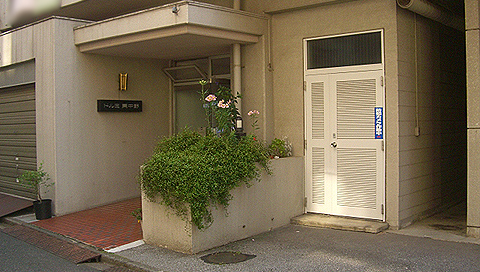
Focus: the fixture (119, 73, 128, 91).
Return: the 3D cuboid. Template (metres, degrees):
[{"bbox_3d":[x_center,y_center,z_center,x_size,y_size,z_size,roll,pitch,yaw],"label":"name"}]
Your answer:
[{"bbox_3d":[-2.038,-0.948,9.250,0.090,0.280,0.130,1,2,43],"label":"fixture"}]

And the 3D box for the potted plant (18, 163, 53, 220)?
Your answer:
[{"bbox_3d":[-3.167,0.851,8.200,0.510,0.870,0.460,-1,2,-14],"label":"potted plant"}]

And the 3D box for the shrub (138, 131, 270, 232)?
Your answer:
[{"bbox_3d":[-0.410,0.465,6.735,0.970,1.060,1.530,0,2,40],"label":"shrub"}]

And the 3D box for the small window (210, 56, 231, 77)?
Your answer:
[{"bbox_3d":[-0.330,-1.195,9.100,0.500,0.330,0.060,1,2,41],"label":"small window"}]

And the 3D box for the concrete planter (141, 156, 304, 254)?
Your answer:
[{"bbox_3d":[-0.144,0.809,7.061,0.910,0.925,2.460,0,2,37],"label":"concrete planter"}]

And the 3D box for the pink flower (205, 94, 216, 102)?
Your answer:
[{"bbox_3d":[-0.381,-0.490,6.880,0.155,0.100,0.130,-1,1,0],"label":"pink flower"}]

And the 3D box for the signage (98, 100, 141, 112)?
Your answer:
[{"bbox_3d":[-2.037,-0.502,9.004,0.060,0.200,0.950,0,2,40],"label":"signage"}]

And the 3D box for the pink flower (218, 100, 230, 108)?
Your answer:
[{"bbox_3d":[-0.206,-0.418,7.000,0.155,0.110,0.130,-1,1,0],"label":"pink flower"}]

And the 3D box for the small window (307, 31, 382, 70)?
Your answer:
[{"bbox_3d":[1.429,-1.166,7.318,1.160,0.430,0.060,0,2,40],"label":"small window"}]

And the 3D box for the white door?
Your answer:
[{"bbox_3d":[1.438,0.126,7.358,1.210,2.000,0.070,0,2,40],"label":"white door"}]

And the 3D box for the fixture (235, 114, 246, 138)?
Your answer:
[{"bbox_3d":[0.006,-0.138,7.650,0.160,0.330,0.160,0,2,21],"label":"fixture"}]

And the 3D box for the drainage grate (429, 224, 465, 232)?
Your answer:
[{"bbox_3d":[2.747,1.238,7.009,0.420,0.030,0.320,0,2,38],"label":"drainage grate"}]

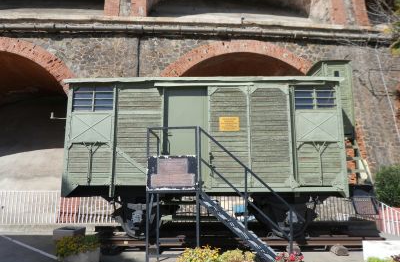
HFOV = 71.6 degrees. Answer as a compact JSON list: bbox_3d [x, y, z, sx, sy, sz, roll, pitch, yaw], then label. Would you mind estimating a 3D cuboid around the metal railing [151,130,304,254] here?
[{"bbox_3d":[0.416,1.106,4.868,2.560,2.230,0.880,-1,-8,1],"label":"metal railing"}]

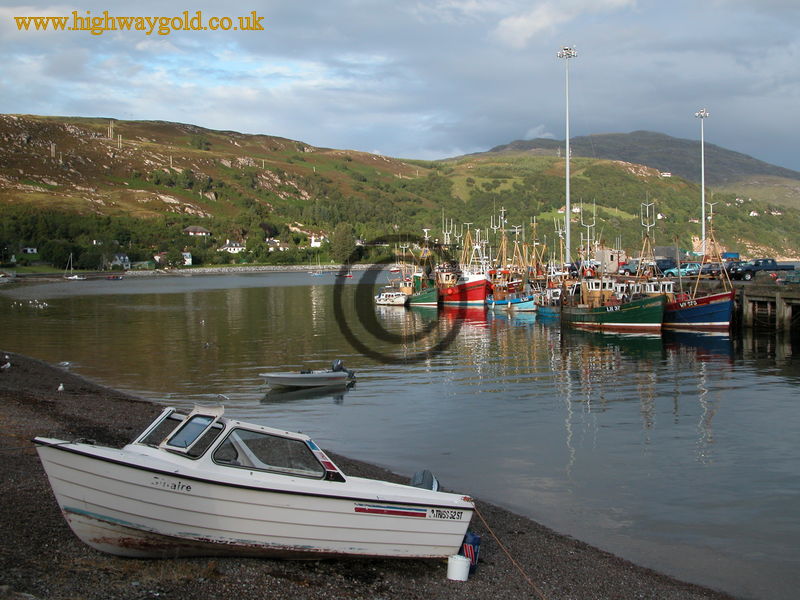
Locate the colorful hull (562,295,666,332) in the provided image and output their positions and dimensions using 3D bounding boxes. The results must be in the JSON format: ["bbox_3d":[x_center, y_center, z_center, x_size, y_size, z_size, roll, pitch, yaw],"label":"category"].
[{"bbox_3d":[16.578,0.935,75.724,8.900,2.700,3.300,2,3,45],"label":"colorful hull"}]

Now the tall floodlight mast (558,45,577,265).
[{"bbox_3d":[18.900,-15.640,109.000,2.200,26.000,2.200,0,2,12],"label":"tall floodlight mast"}]

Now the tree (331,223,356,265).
[{"bbox_3d":[-26.777,-26.777,460.000,12.300,19.900,12.000,0,2,0],"label":"tree"}]

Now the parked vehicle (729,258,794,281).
[{"bbox_3d":[30.897,-2.580,82.500,4.900,1.780,1.760,-1,2,0],"label":"parked vehicle"}]

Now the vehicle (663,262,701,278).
[{"bbox_3d":[28.137,-2.934,96.500,3.900,1.420,1.660,0,2,6],"label":"vehicle"}]

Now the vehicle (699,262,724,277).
[{"bbox_3d":[27.627,-2.526,86.500,4.000,1.420,1.680,-2,2,-22],"label":"vehicle"}]

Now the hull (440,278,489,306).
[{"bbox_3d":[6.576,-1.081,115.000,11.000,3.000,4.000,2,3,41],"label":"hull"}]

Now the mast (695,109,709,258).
[{"bbox_3d":[48.812,-17.843,156.000,2.200,26.000,2.200,0,2,18],"label":"mast"}]

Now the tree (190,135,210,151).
[{"bbox_3d":[-174.712,-137.930,850.000,17.000,13.500,15.000,-1,2,-13],"label":"tree"}]

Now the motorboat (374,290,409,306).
[{"bbox_3d":[-1.039,-0.321,112.000,2.100,1.850,5.200,-2,3,-41],"label":"motorboat"}]

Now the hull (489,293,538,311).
[{"bbox_3d":[11.839,0.376,102.712,6.300,1.750,2.300,2,3,45],"label":"hull"}]

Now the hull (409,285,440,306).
[{"bbox_3d":[2.073,-0.445,120.064,2.700,2.200,7.200,-3,3,-45],"label":"hull"}]

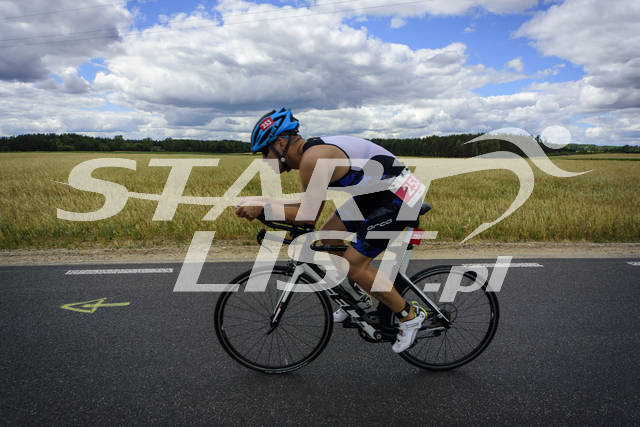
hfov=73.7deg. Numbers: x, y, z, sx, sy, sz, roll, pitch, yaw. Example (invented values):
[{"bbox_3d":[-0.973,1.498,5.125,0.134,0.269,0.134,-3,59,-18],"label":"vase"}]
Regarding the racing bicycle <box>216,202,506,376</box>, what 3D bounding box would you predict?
[{"bbox_3d":[0.229,0.457,2.459,1.654,0.990,0.430,0,8,-3],"label":"racing bicycle"}]

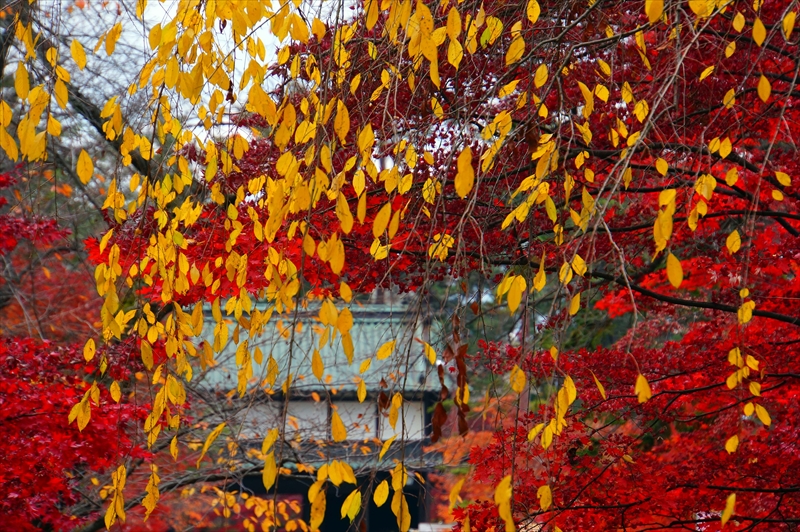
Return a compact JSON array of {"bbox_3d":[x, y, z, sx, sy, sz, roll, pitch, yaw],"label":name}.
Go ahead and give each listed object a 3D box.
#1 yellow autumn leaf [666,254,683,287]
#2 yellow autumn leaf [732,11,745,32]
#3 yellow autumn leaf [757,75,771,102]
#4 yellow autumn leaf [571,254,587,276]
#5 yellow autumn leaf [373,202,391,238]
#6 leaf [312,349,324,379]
[{"bbox_3d":[0.552,0.009,10.726,0.030,0.072,0.016,-11,-3,0],"label":"yellow autumn leaf"},{"bbox_3d":[0.763,-0.551,12.005,0.028,0.046,0.016,-2,-3,0],"label":"yellow autumn leaf"},{"bbox_3d":[0.885,-0.432,12.965,0.034,0.070,0.013,-6,0,4],"label":"yellow autumn leaf"},{"bbox_3d":[0.463,-0.001,13.646,0.032,0.064,0.013,-17,0,2],"label":"yellow autumn leaf"},{"bbox_3d":[-0.037,-0.091,10.611,0.028,0.076,0.016,20,-3,0],"label":"yellow autumn leaf"},{"bbox_3d":[-0.189,0.228,12.263,0.032,0.078,0.013,-7,0,-1],"label":"leaf"}]

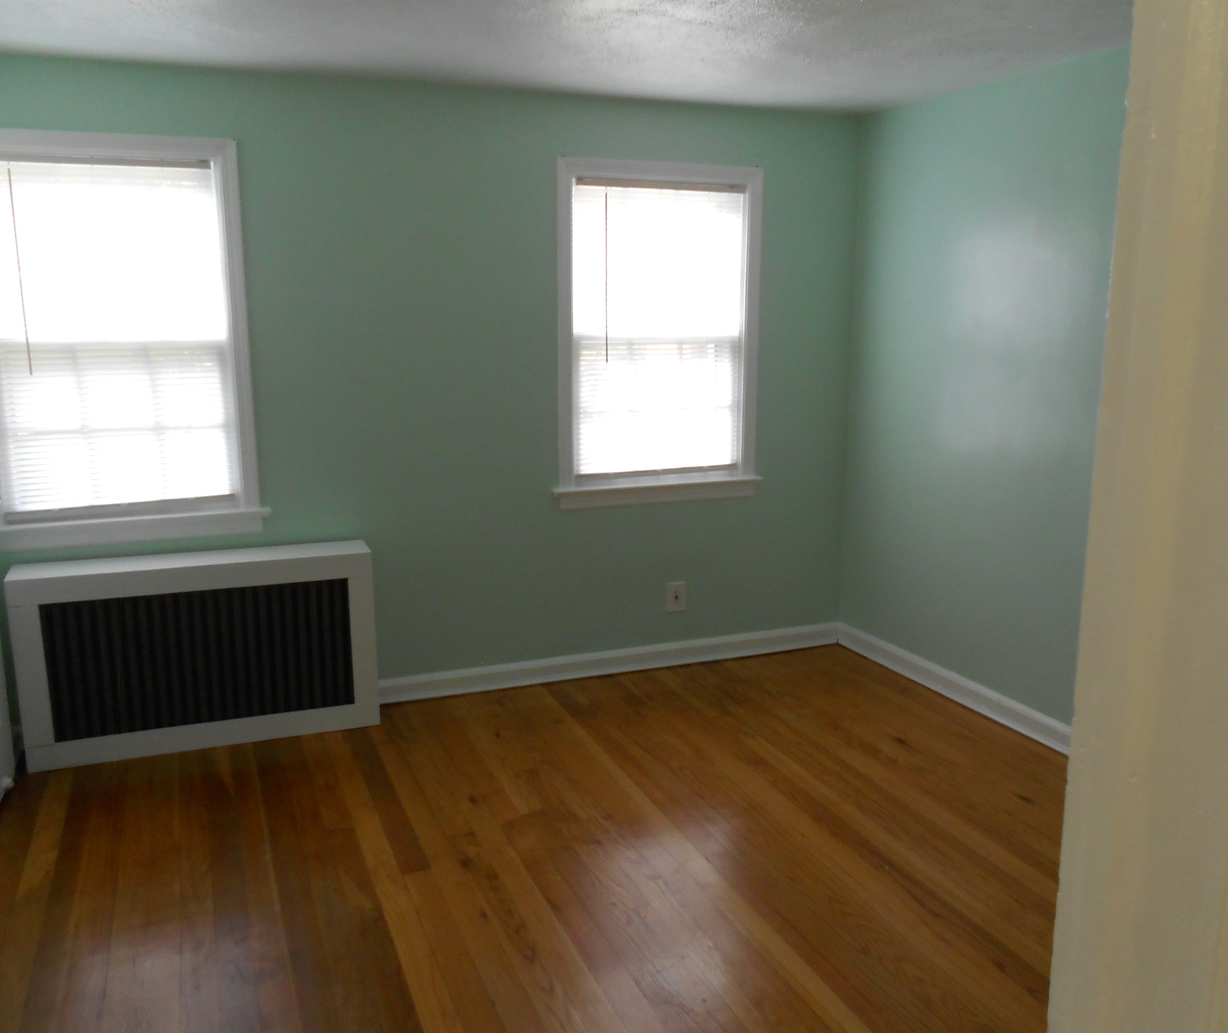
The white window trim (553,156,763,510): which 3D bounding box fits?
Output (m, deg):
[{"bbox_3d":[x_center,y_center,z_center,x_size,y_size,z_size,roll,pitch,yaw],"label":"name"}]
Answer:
[{"bbox_3d":[0.186,-0.730,4.241,0.960,1.369,0.097,-4,11,-22],"label":"white window trim"}]

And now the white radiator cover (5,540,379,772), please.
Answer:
[{"bbox_3d":[-1.465,0.478,3.718,1.170,0.663,0.223,-4,11,-22],"label":"white radiator cover"}]

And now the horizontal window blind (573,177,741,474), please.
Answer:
[{"bbox_3d":[0.197,-0.767,4.279,0.768,1.181,0.044,-4,11,-22],"label":"horizontal window blind"}]

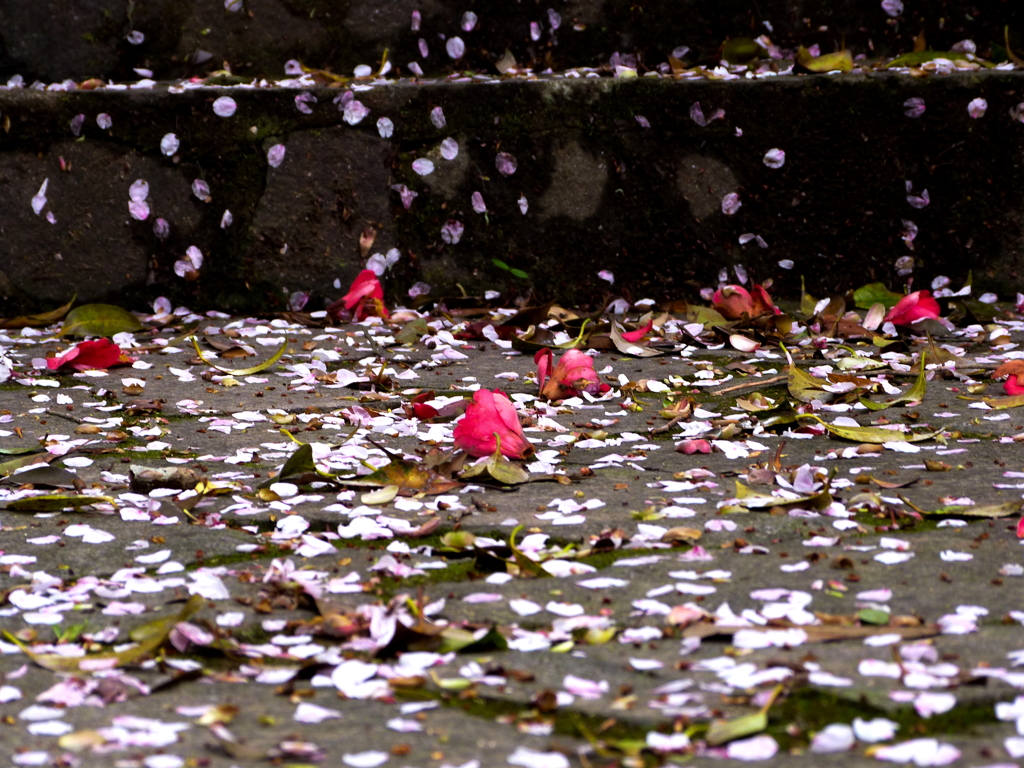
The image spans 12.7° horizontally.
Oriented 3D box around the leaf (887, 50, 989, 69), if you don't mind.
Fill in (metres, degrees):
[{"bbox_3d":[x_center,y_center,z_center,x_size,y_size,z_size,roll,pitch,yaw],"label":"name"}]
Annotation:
[{"bbox_3d":[0.291,-0.222,3.130,0.073,0.011,0.024,0,7,0],"label":"leaf"}]

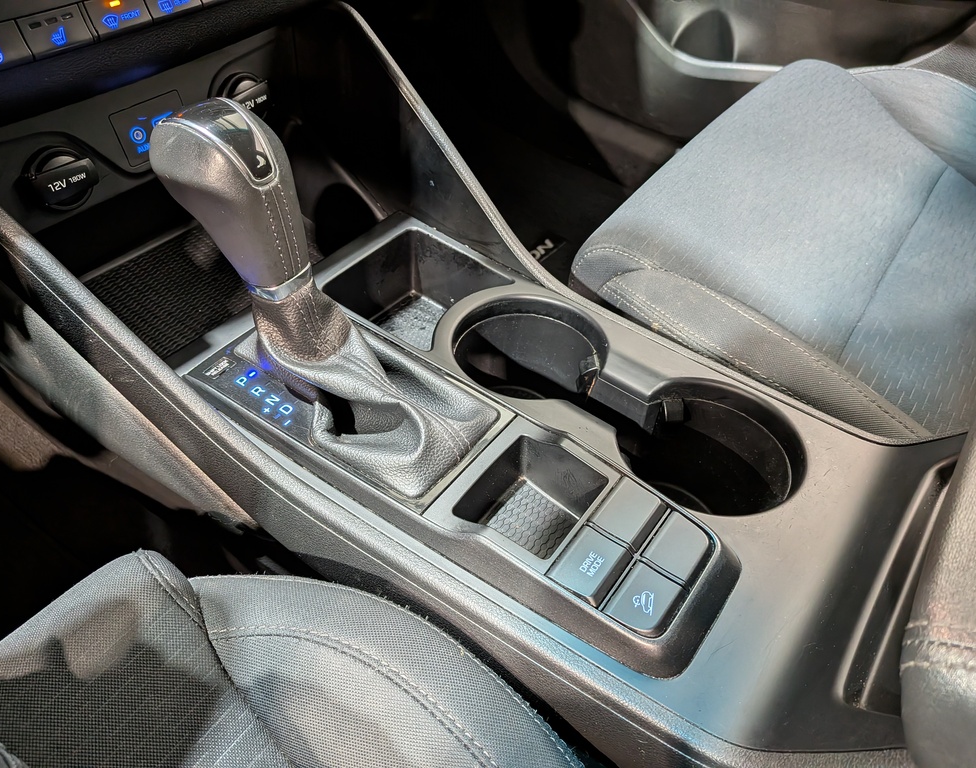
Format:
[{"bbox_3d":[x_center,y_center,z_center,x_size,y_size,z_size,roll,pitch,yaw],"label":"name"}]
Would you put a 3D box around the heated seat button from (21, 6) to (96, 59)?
[{"bbox_3d":[-0.208,-0.170,0.342,0.010,0.018,0.033,20,47,34],"label":"heated seat button"}]

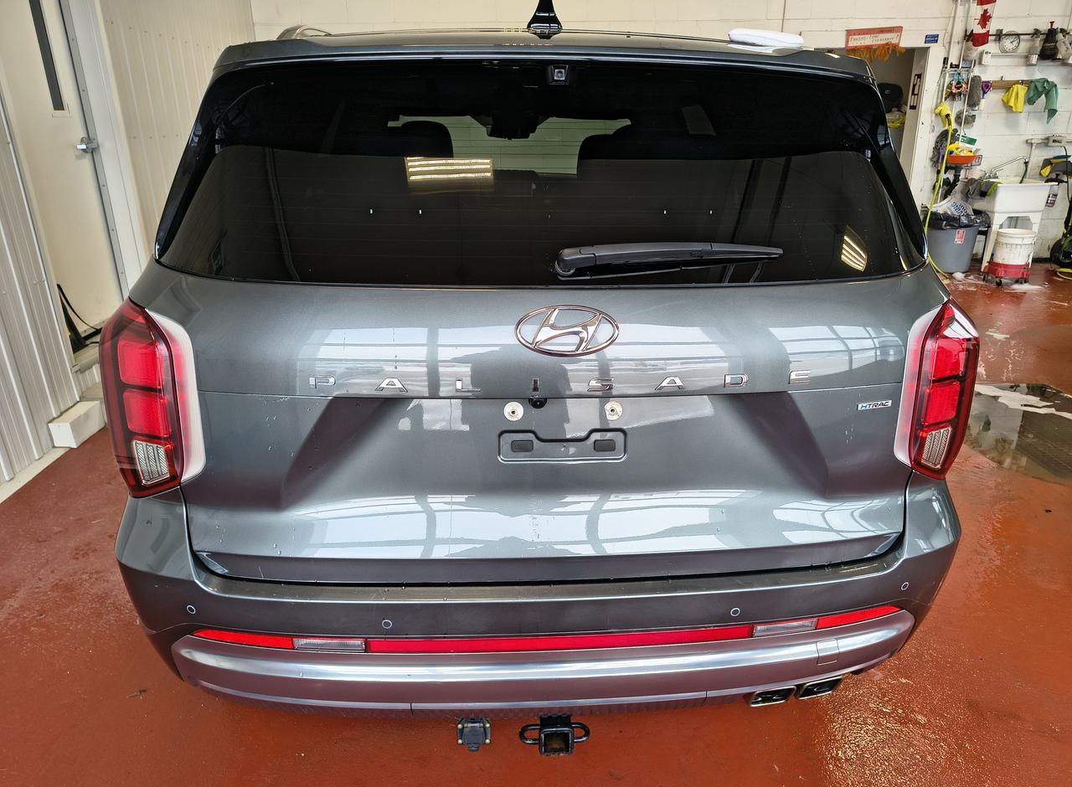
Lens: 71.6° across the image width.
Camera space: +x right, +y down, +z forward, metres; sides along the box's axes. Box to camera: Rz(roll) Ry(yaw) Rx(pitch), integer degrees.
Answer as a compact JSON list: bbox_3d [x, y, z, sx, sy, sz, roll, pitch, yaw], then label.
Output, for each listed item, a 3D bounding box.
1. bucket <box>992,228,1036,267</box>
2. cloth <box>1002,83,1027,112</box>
[{"bbox_3d":[4.289,-1.266,6.688,0.298,0.355,0.298,-1,20,0],"label":"bucket"},{"bbox_3d":[4.479,-2.760,6.963,0.230,0.250,0.100,-1,20,-2],"label":"cloth"}]

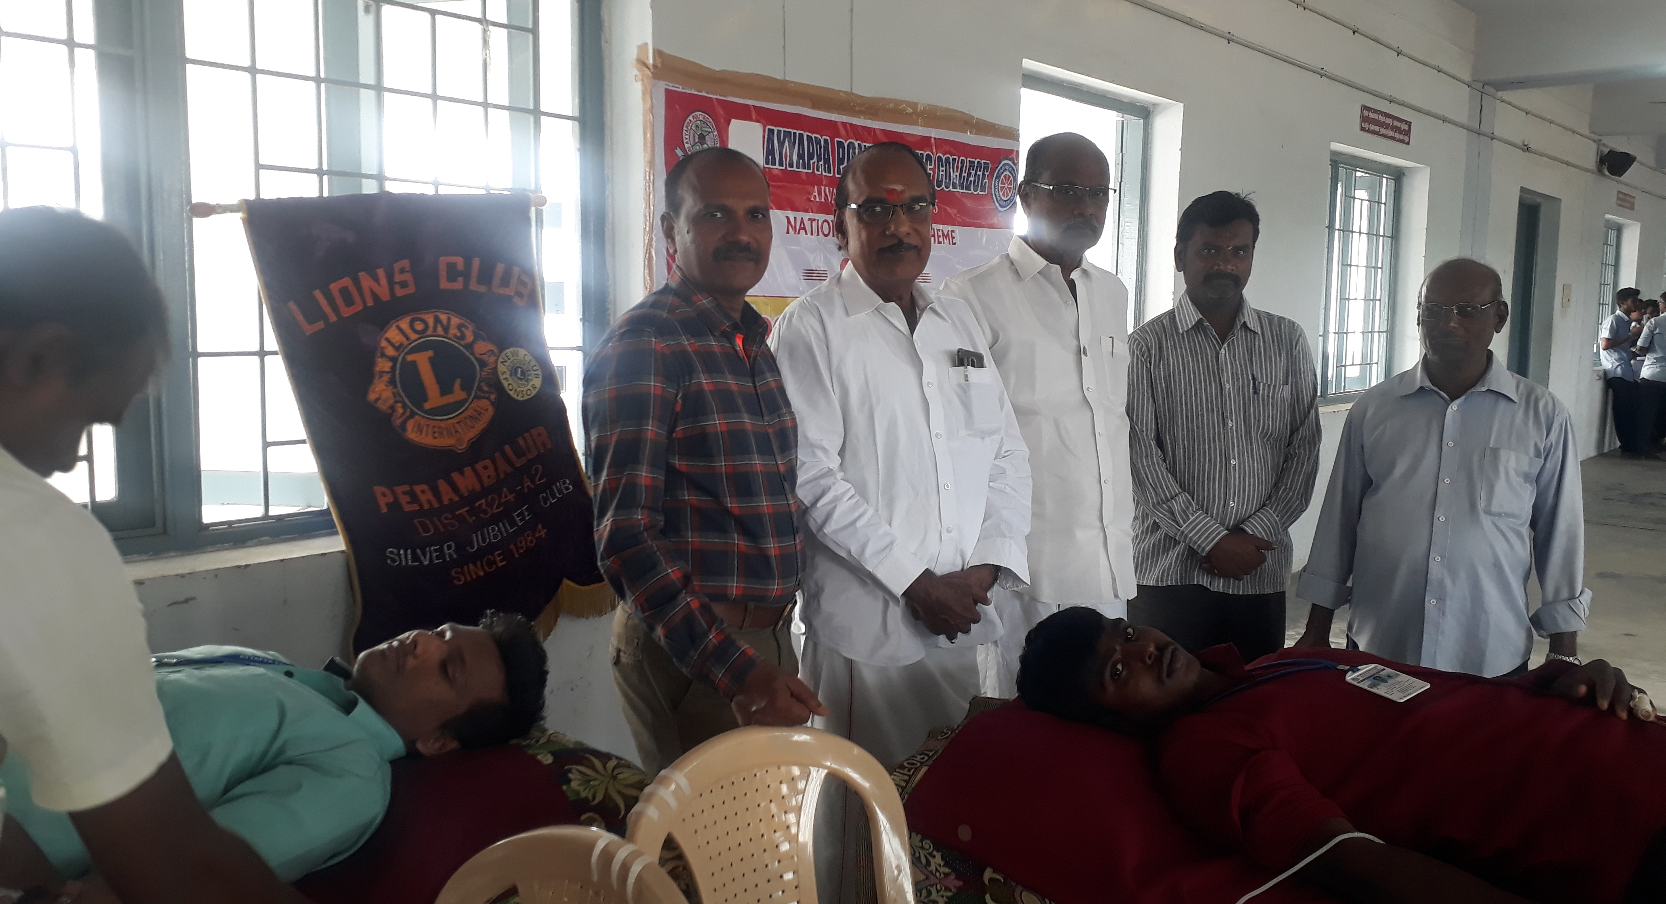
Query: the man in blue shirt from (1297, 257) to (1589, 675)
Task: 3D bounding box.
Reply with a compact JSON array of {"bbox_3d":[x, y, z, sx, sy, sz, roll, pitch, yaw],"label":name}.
[{"bbox_3d":[1.337,0.343,2.924,0.580,1.540,0.360,4,7,28],"label":"man in blue shirt"}]

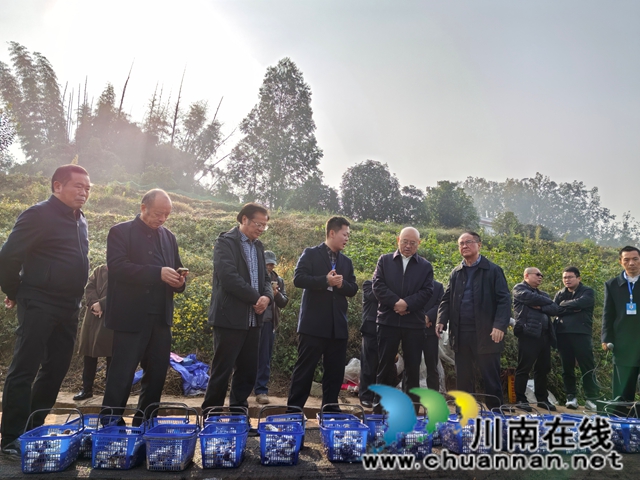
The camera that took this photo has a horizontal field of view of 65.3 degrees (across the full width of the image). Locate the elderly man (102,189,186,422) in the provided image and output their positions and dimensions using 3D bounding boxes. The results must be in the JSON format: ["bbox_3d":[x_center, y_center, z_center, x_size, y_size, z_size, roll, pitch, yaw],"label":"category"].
[{"bbox_3d":[-1.234,0.449,3.530,0.450,1.700,0.530,-7,-15,37],"label":"elderly man"}]

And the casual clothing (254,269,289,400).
[{"bbox_3d":[-0.561,1.008,5.440,0.500,1.360,0.360,9,-14,-27],"label":"casual clothing"}]

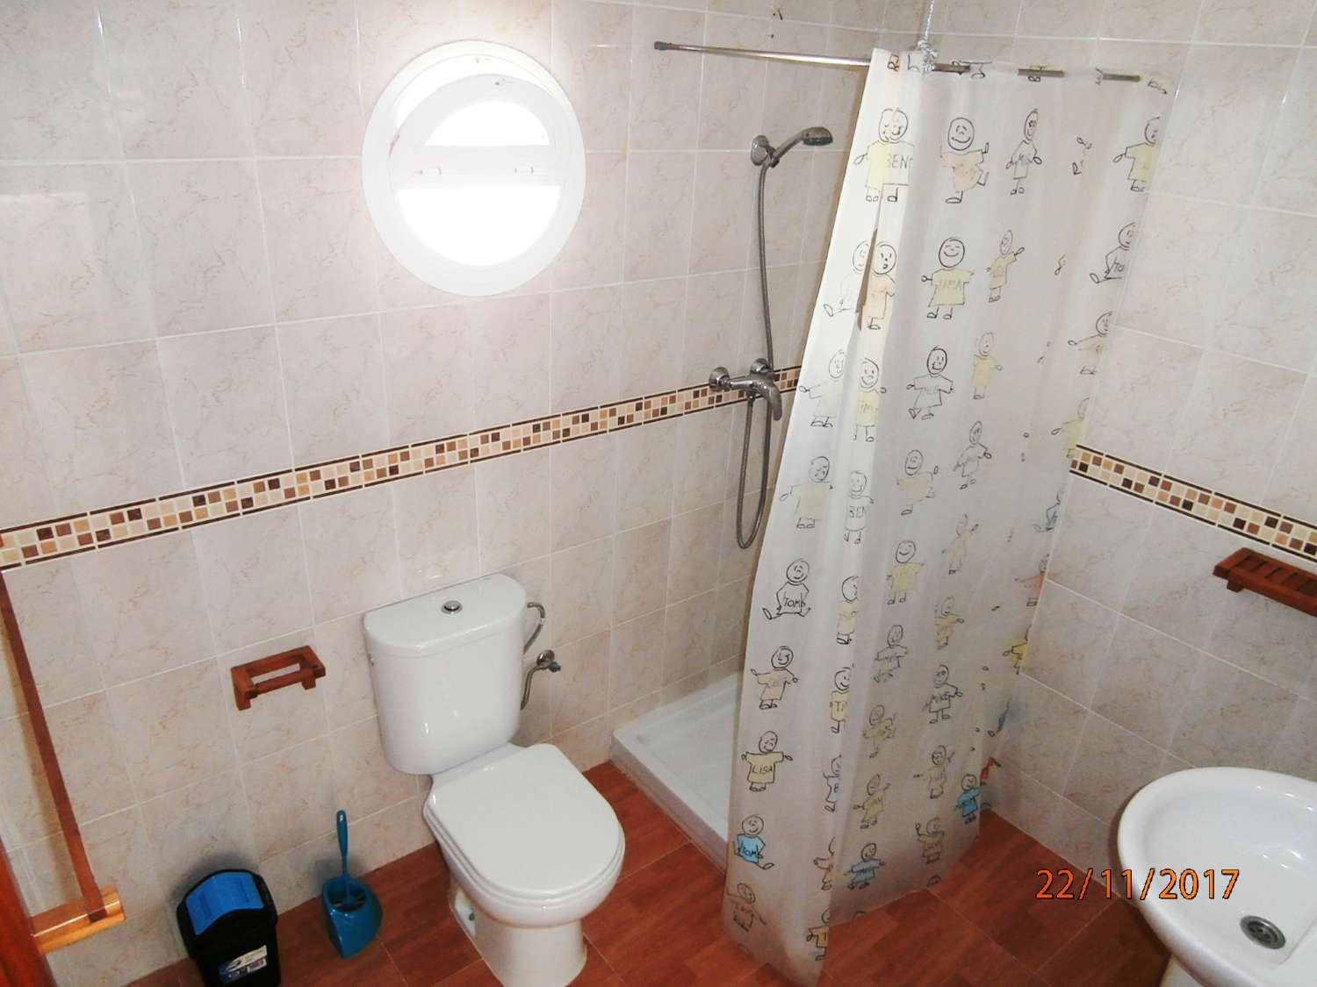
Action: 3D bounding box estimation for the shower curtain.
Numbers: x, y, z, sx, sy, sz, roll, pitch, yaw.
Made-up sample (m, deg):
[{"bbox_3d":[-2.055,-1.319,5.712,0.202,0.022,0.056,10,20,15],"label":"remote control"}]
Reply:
[{"bbox_3d":[0.626,0.110,2.048,0.932,1.977,0.330,-16,31,-35],"label":"shower curtain"}]

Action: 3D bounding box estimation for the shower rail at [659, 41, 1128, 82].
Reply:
[{"bbox_3d":[0.508,-0.920,1.955,0.762,0.043,0.713,-16,31,-35],"label":"shower rail"}]

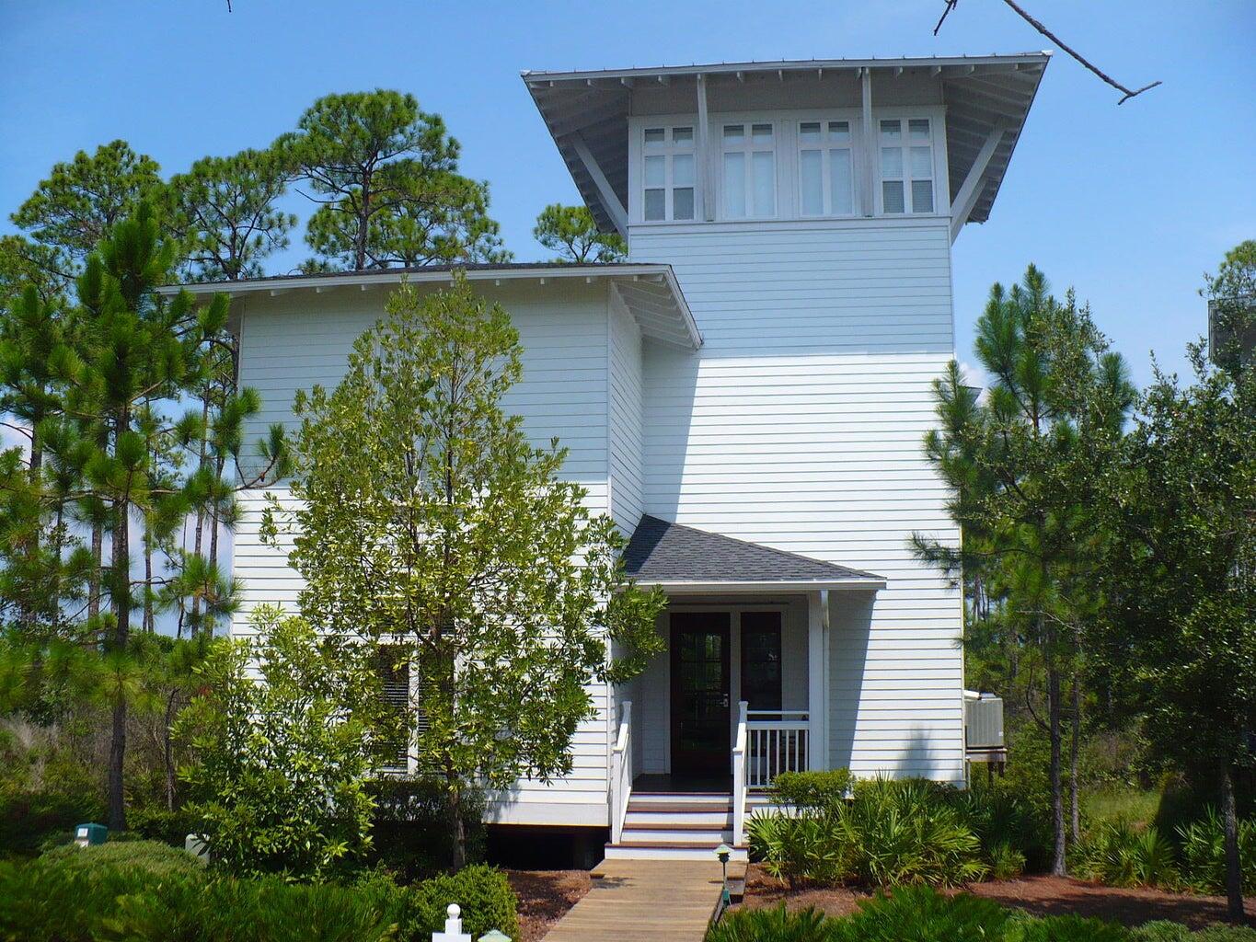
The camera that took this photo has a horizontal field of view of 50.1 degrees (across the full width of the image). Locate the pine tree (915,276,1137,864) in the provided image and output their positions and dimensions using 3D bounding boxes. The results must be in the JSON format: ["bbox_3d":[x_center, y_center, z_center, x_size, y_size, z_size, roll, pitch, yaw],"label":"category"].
[{"bbox_3d":[5.015,1.199,16.982,2.768,8.012,2.600,-1,-7,8],"label":"pine tree"}]

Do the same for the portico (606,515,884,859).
[{"bbox_3d":[1.707,2.699,18.268,3.570,4.670,3.750,-1,-7,8],"label":"portico"}]

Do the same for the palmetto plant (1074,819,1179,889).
[{"bbox_3d":[5.915,4.488,15.908,1.347,0.772,1.200,-1,-7,8],"label":"palmetto plant"}]

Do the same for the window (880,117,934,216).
[{"bbox_3d":[4.330,-4.735,20.824,0.870,1.626,0.130,-1,-7,8],"label":"window"}]

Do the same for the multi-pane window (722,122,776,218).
[{"bbox_3d":[1.907,-4.744,21.135,0.870,1.637,0.130,-1,-7,8],"label":"multi-pane window"}]

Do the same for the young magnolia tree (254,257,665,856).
[{"bbox_3d":[-1.979,1.261,15.579,4.427,7.345,4.000,-1,-7,8],"label":"young magnolia tree"}]

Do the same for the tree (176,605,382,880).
[{"bbox_3d":[-3.830,3.078,14.627,2.250,3.336,2.100,-1,-7,8],"label":"tree"}]

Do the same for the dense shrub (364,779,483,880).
[{"bbox_3d":[-2.480,4.360,16.496,1.555,1.245,1.200,-1,-7,8],"label":"dense shrub"}]

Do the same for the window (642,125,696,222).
[{"bbox_3d":[0.645,-4.735,21.304,0.870,1.647,0.130,-1,-7,8],"label":"window"}]

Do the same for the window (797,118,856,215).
[{"bbox_3d":[3.104,-4.747,20.979,0.870,1.647,0.130,-1,-7,8],"label":"window"}]

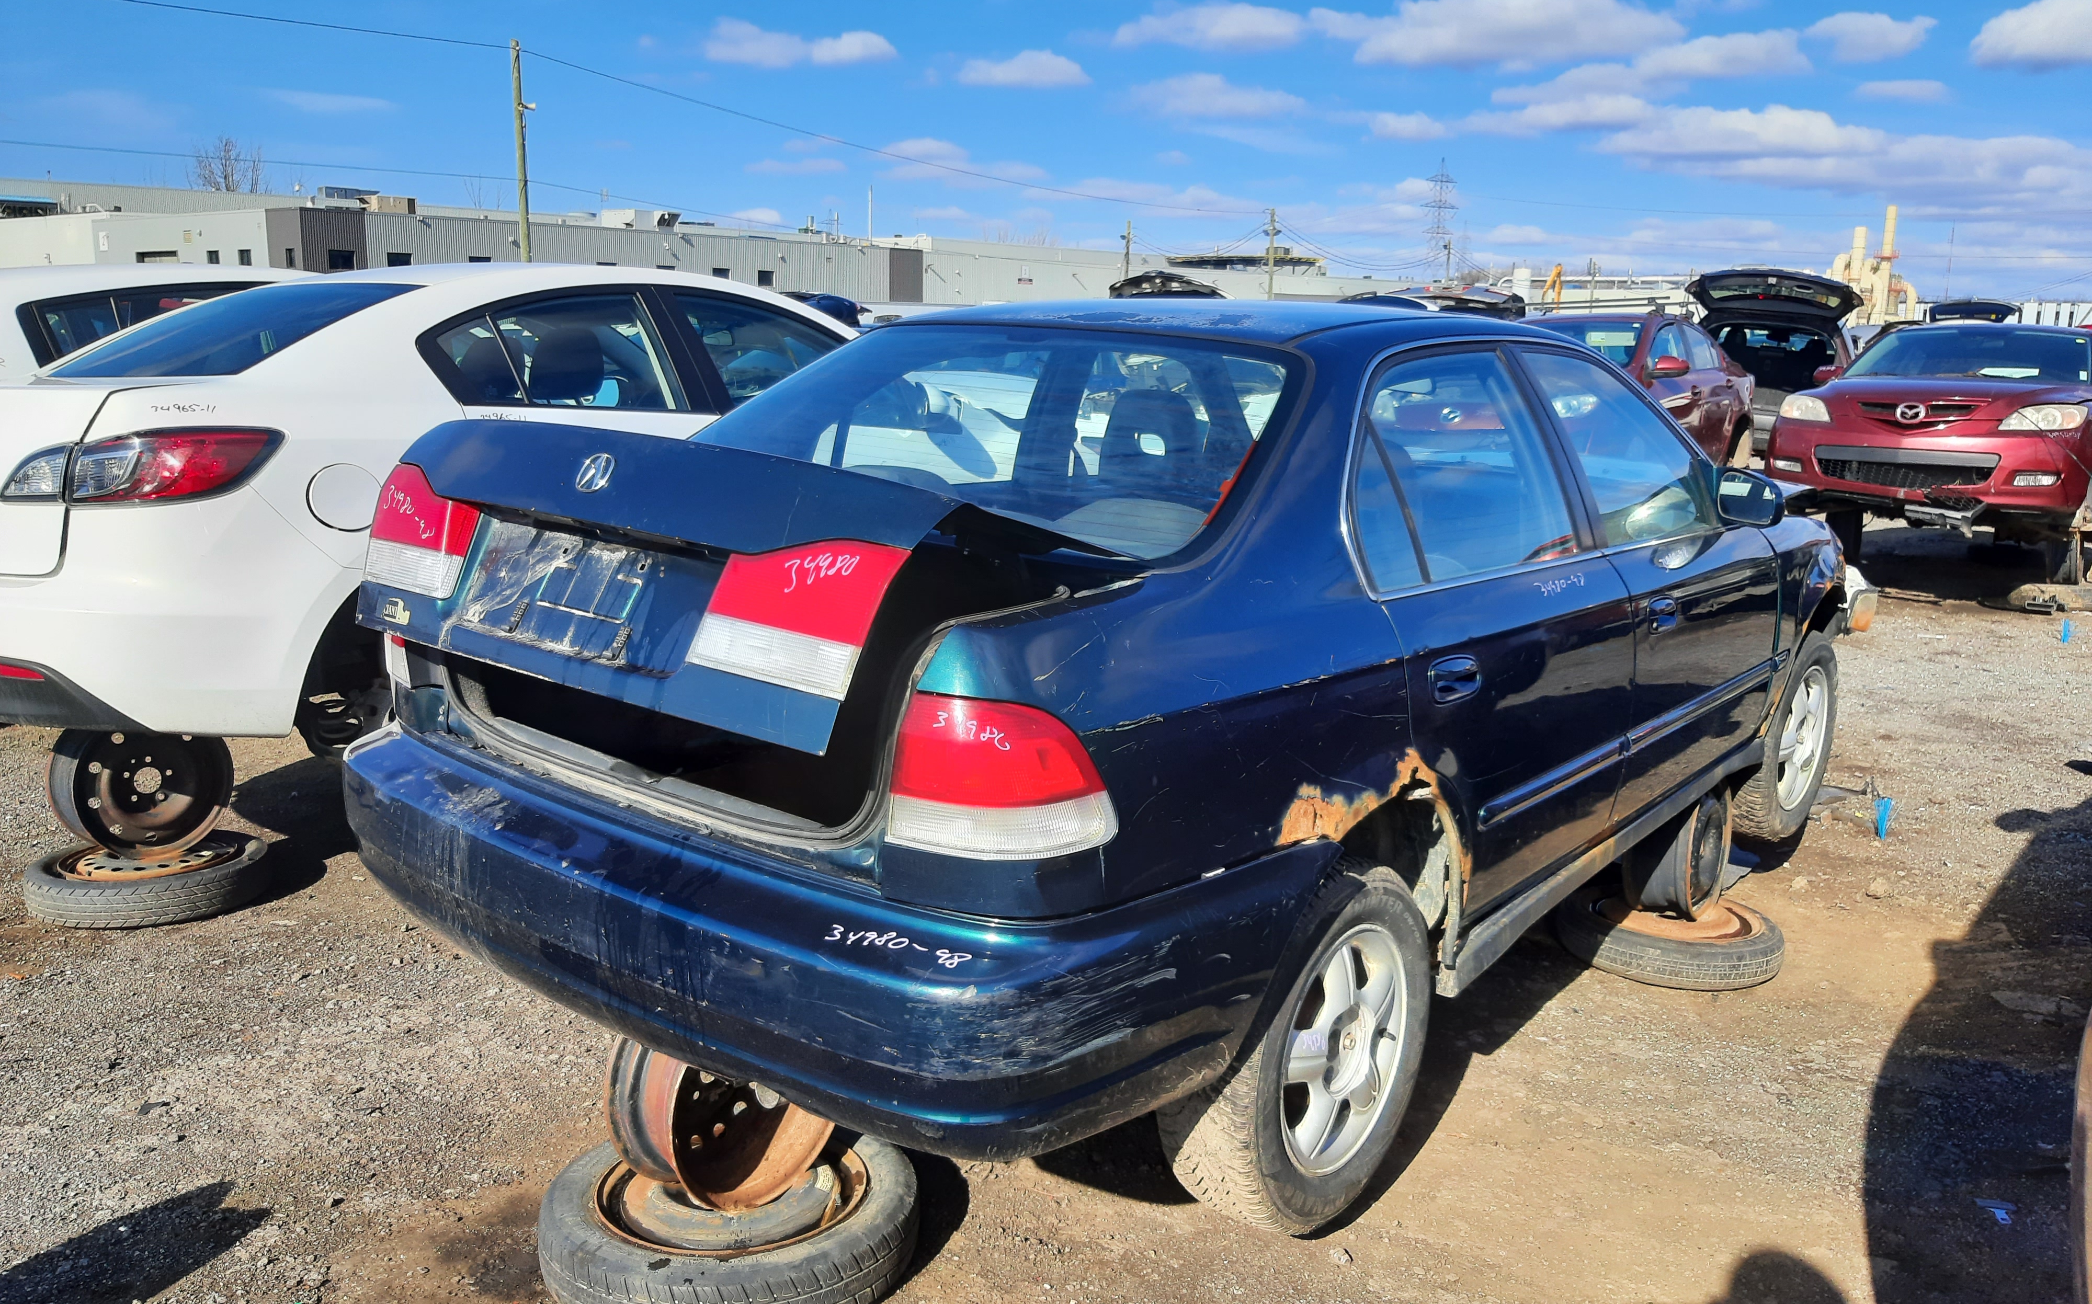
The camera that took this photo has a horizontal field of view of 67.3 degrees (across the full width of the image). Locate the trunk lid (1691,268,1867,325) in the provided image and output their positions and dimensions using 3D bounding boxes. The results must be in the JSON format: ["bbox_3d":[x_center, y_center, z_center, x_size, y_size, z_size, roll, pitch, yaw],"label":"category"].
[{"bbox_3d":[6.084,-2.957,13.100,1.380,0.360,0.880,12,1,30],"label":"trunk lid"}]

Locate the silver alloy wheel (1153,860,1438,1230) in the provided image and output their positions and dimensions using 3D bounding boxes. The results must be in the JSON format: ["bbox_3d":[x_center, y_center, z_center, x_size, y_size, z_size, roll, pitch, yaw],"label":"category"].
[{"bbox_3d":[0.431,0.649,2.649,0.195,0.612,0.612,11,16,39],"label":"silver alloy wheel"}]

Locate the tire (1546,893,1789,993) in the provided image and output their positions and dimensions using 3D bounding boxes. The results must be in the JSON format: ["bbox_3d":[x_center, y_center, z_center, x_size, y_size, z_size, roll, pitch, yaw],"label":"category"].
[{"bbox_3d":[1.485,0.671,3.761,0.518,0.117,0.518,12,16,39],"label":"tire"}]

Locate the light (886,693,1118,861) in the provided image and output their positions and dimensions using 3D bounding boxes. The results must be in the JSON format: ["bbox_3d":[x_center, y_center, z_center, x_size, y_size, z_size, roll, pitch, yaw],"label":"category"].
[{"bbox_3d":[-0.063,0.157,1.973,0.230,0.220,0.212,11,16,39],"label":"light"}]

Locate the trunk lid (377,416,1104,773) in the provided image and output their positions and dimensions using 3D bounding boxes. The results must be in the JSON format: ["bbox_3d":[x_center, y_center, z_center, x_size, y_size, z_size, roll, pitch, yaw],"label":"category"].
[{"bbox_3d":[-0.507,-0.111,2.492,1.250,0.379,0.578,11,1,39],"label":"trunk lid"}]

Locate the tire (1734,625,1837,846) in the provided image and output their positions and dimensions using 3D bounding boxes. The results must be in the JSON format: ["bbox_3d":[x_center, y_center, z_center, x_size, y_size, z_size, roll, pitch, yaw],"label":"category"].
[{"bbox_3d":[2.129,0.243,4.607,0.195,0.612,0.612,12,16,41],"label":"tire"}]

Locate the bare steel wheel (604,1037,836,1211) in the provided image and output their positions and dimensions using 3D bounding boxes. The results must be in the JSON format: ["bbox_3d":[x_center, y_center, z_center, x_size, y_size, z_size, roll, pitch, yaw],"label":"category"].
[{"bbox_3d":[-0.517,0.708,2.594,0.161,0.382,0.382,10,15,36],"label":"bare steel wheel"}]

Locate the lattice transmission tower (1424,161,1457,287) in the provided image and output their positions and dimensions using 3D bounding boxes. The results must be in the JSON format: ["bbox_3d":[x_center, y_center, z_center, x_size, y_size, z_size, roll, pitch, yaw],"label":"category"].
[{"bbox_3d":[97.407,-103.022,393.776,9.300,40.000,6.500,4,13,13],"label":"lattice transmission tower"}]

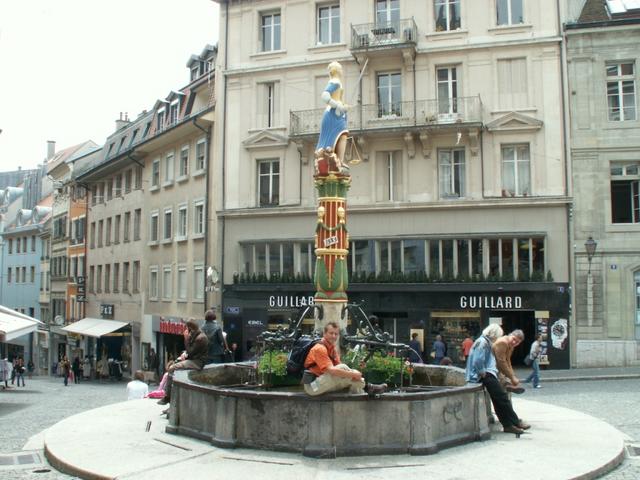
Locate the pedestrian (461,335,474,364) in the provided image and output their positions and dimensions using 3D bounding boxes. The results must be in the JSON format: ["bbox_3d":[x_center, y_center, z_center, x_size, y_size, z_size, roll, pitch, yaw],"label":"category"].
[{"bbox_3d":[5.483,4.377,23.977,0.500,1.660,0.350,-1,-6,14],"label":"pedestrian"}]

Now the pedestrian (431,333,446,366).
[{"bbox_3d":[4.515,4.461,24.470,0.520,1.720,0.350,-1,-6,14],"label":"pedestrian"}]

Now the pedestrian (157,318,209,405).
[{"bbox_3d":[-2.127,1.907,10.157,0.760,1.360,0.500,0,-6,3],"label":"pedestrian"}]

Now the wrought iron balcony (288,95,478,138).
[{"bbox_3d":[2.673,-4.965,26.885,7.824,1.206,1.000,-1,-6,14],"label":"wrought iron balcony"}]

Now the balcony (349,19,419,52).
[{"bbox_3d":[2.680,-8.500,27.254,2.725,1.196,1.000,-1,-6,14],"label":"balcony"}]

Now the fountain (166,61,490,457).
[{"bbox_3d":[0.193,-0.059,10.223,4.907,5.717,4.907,0,-6,0],"label":"fountain"}]

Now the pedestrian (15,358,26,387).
[{"bbox_3d":[-16.779,7.428,36.222,0.500,1.680,0.400,2,-6,-17],"label":"pedestrian"}]

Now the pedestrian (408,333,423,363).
[{"bbox_3d":[3.624,4.405,24.476,0.500,1.720,0.350,-1,-6,14],"label":"pedestrian"}]

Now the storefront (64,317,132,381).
[{"bbox_3d":[-13.563,6.452,38.536,1.800,3.200,8.200,4,-7,-36],"label":"storefront"}]

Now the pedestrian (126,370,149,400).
[{"bbox_3d":[-3.563,3.128,12.643,0.500,1.100,0.750,2,-6,-20],"label":"pedestrian"}]

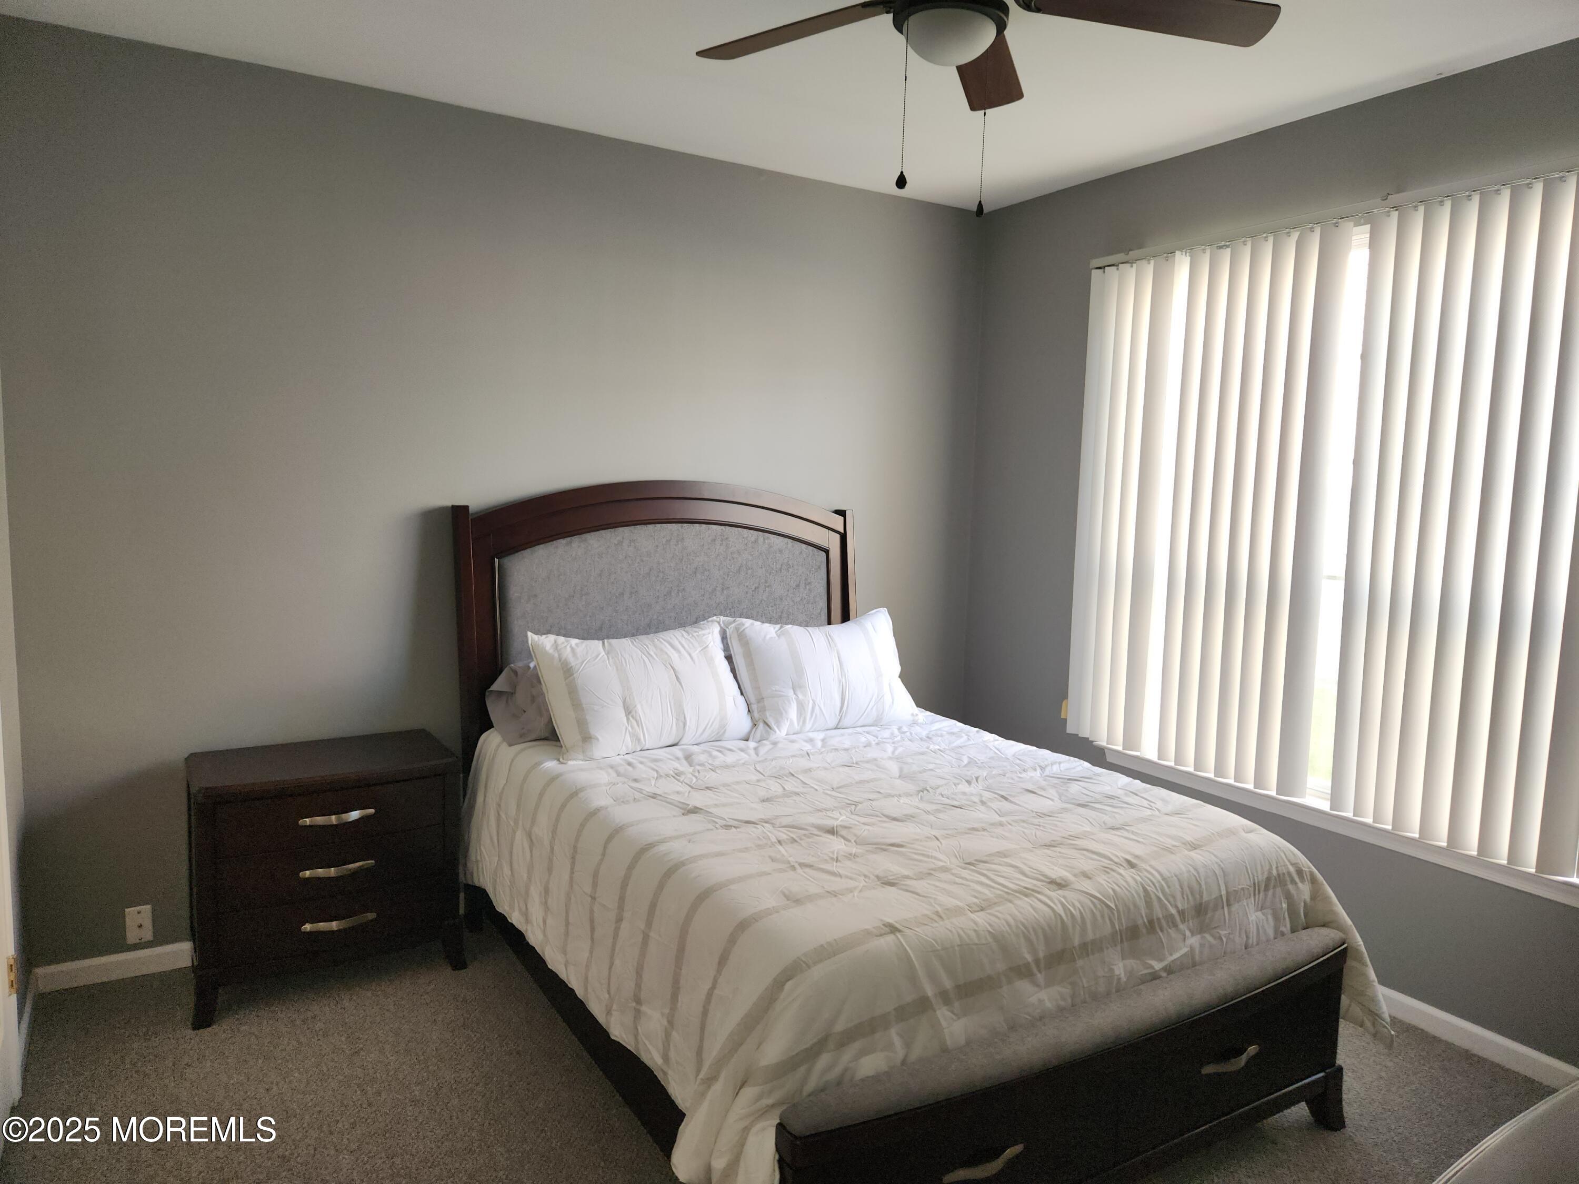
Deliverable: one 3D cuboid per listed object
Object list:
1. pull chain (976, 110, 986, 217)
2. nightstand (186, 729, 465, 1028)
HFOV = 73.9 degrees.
[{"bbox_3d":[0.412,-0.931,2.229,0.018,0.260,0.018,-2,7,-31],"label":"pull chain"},{"bbox_3d":[-1.440,0.850,3.265,0.748,0.682,0.426,-2,7,-31],"label":"nightstand"}]

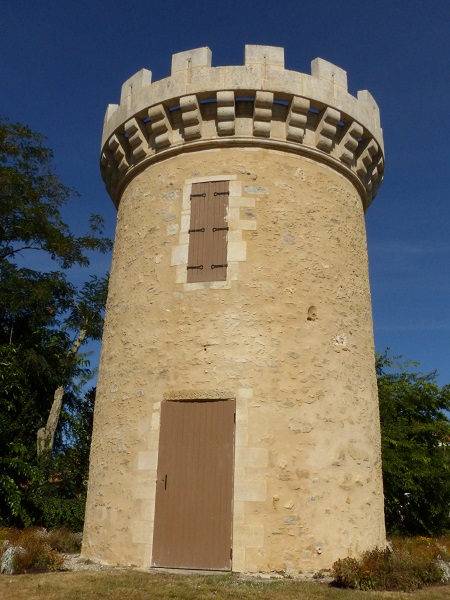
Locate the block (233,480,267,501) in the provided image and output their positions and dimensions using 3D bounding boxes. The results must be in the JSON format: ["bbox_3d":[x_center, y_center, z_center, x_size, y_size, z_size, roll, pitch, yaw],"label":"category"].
[{"bbox_3d":[0.318,2.485,7.655,0.419,0.252,0.220,3,-19,-3],"label":"block"}]

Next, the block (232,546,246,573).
[{"bbox_3d":[0.179,3.241,7.377,0.152,0.289,0.220,2,-19,0],"label":"block"}]

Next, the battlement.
[{"bbox_3d":[0.330,-2.436,11.823,5.449,1.675,5.449,2,-19,0],"label":"battlement"}]

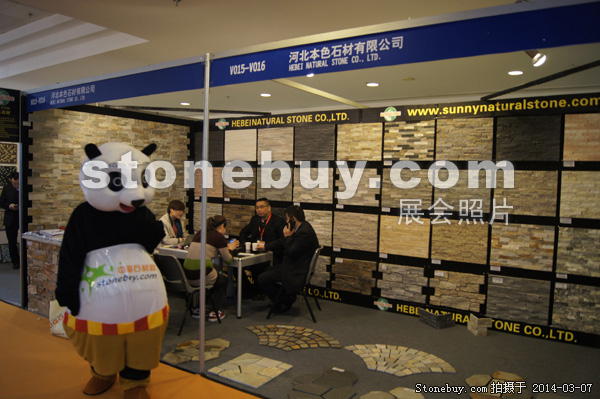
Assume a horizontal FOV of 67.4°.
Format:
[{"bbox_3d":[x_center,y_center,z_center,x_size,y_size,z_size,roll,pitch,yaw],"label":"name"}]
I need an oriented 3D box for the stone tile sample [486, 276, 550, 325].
[{"bbox_3d":[2.273,1.037,4.675,0.620,0.458,0.030,3,3,33],"label":"stone tile sample"}]

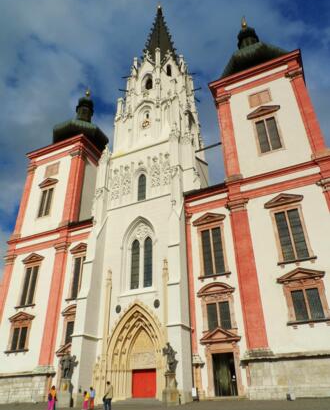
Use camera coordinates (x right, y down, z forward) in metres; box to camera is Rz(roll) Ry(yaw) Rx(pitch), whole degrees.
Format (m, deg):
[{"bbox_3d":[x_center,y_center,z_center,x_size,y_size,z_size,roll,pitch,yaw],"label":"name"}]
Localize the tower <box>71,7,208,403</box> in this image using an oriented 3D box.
[{"bbox_3d":[-1.583,-12.368,50.244,12.600,74.500,14.200,-14,-30,22],"label":"tower"}]

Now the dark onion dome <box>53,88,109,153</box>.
[{"bbox_3d":[-19.420,-19.336,72.312,12.600,22.800,12.600,-14,-32,20],"label":"dark onion dome"}]

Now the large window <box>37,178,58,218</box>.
[{"bbox_3d":[-18.819,-1.267,48.087,4.100,7.200,0.500,-14,-30,22],"label":"large window"}]

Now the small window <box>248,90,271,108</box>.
[{"bbox_3d":[11.637,-13.133,37.475,2.500,2.050,0.300,-14,-30,22],"label":"small window"}]

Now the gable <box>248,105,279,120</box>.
[{"bbox_3d":[11.631,-11.467,36.450,3.850,1.200,0.550,-14,-30,22],"label":"gable"}]

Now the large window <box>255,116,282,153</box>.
[{"bbox_3d":[14.048,-9.481,41.523,2.800,5.600,0.350,-14,-32,20],"label":"large window"}]

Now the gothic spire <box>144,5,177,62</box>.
[{"bbox_3d":[-1.061,-36.262,64.388,7.300,19.500,7.300,-14,-30,22],"label":"gothic spire"}]

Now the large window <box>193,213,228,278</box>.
[{"bbox_3d":[4.896,3.981,32.400,3.850,7.200,0.500,-14,-30,22],"label":"large window"}]

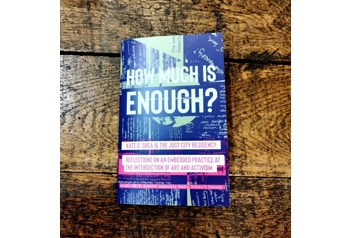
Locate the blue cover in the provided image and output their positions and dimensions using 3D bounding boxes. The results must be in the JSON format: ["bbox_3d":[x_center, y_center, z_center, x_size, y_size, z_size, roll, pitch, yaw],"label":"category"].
[{"bbox_3d":[-0.003,-0.002,0.291,0.127,0.016,0.200,-1,81,6],"label":"blue cover"}]

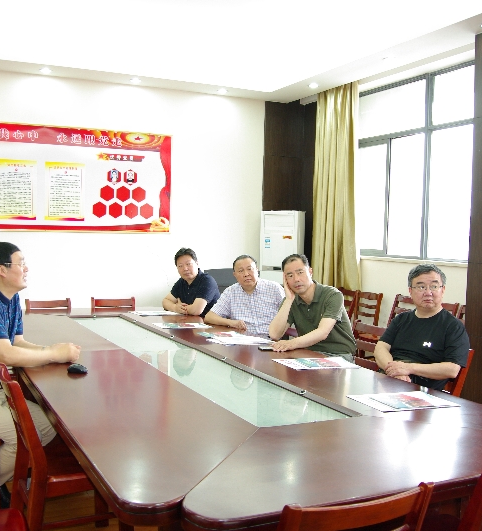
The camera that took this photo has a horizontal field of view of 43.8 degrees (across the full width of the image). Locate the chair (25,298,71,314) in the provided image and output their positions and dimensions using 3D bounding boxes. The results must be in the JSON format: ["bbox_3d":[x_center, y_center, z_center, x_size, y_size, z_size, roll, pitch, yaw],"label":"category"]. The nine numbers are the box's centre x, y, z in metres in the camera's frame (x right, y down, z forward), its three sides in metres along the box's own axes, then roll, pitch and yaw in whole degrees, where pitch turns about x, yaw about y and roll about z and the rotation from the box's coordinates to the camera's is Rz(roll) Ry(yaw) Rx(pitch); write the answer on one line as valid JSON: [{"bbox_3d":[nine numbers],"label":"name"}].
[{"bbox_3d":[-1.620,0.734,5.157,0.410,0.850,0.490,0,3,-29],"label":"chair"}]

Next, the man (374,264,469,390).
[{"bbox_3d":[0.946,0.667,3.359,0.780,1.310,0.600,-1,4,-42],"label":"man"}]

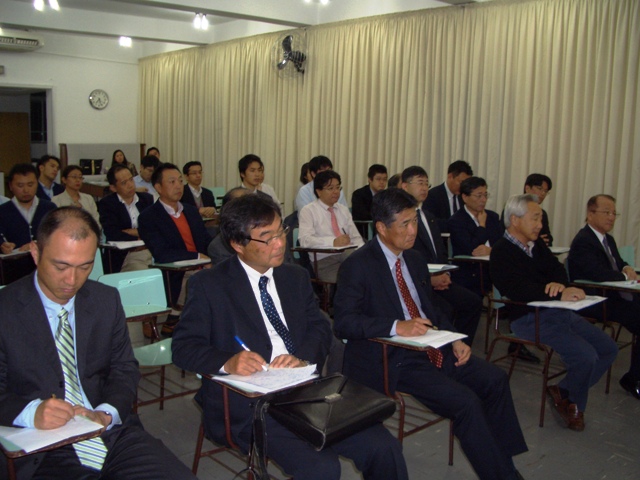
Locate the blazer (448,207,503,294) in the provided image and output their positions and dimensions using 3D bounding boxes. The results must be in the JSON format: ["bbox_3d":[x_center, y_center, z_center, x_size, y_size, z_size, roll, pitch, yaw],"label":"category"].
[{"bbox_3d":[1.150,0.055,4.882,0.500,0.620,0.400,-5,11,-40],"label":"blazer"}]

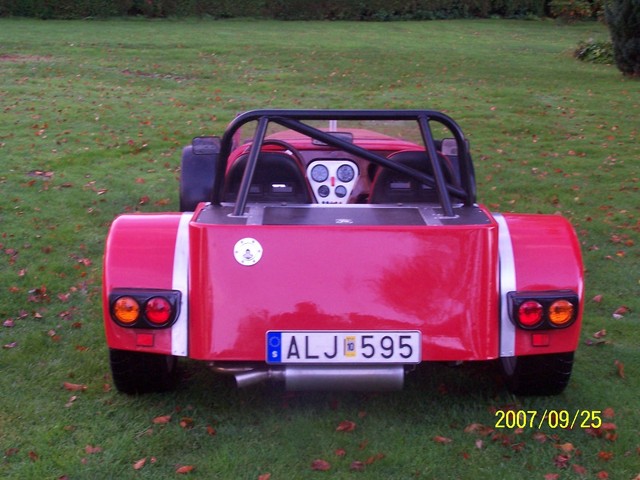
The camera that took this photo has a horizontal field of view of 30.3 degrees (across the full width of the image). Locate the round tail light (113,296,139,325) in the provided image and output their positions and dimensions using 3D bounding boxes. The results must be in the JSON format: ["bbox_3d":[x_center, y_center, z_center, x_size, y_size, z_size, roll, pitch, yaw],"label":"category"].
[{"bbox_3d":[-0.656,0.239,4.010,0.090,0.090,0.040,0,14,0],"label":"round tail light"}]

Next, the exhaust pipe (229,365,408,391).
[{"bbox_3d":[-0.005,0.473,4.070,0.585,0.095,0.110,0,14,0],"label":"exhaust pipe"}]

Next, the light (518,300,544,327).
[{"bbox_3d":[0.721,0.250,4.030,0.090,0.090,0.040,0,14,0],"label":"light"}]

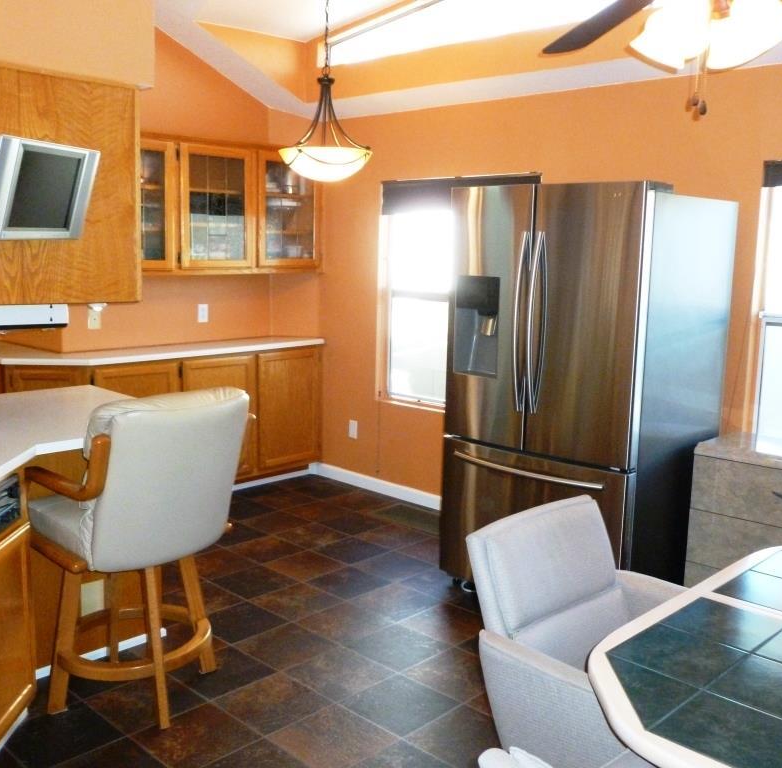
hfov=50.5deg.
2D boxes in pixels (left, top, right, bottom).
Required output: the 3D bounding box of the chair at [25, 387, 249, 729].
[{"bbox_3d":[-0.849,0.544,2.778,0.636,1.056,0.558,9,12,40],"label":"chair"}]

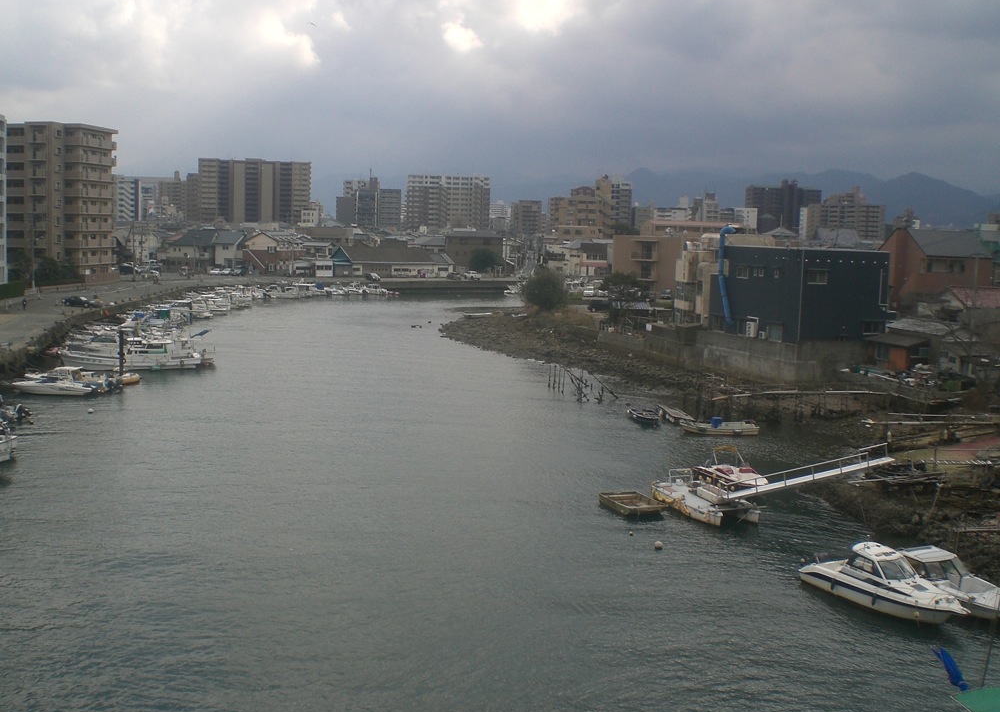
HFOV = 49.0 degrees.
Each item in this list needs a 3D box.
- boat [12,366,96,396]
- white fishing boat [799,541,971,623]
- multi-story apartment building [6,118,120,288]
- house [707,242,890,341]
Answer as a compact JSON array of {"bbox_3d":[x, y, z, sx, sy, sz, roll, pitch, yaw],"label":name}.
[{"bbox_3d":[-33.833,2.047,83.406,6.000,2.150,2.100,0,7,-12],"label":"boat"},{"bbox_3d":[14.784,8.383,41.654,2.450,2.200,7.200,-2,7,-27],"label":"white fishing boat"},{"bbox_3d":[-76.796,-26.556,191.735,14.610,26.380,10.940,3,7,12],"label":"multi-story apartment building"},{"bbox_3d":[29.517,-6.382,109.041,10.600,8.680,14.020,-1,7,-25],"label":"house"}]

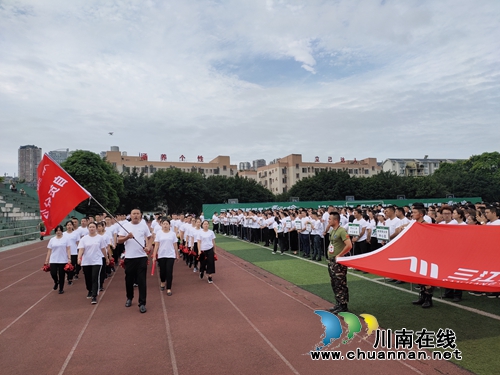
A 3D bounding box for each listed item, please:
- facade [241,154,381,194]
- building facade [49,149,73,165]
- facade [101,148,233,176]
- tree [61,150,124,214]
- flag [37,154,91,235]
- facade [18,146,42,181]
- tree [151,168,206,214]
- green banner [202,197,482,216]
[{"bbox_3d":[28.850,-0.529,142.158,49.000,22.300,21.000,0,-4,-23],"label":"facade"},{"bbox_3d":[-228.139,-3.760,401.521,29.000,79.988,20.000,0,-4,-27],"label":"building facade"},{"bbox_3d":[-30.126,0.060,126.706,45.664,22.600,20.000,0,-4,-23],"label":"facade"},{"bbox_3d":[-26.901,0.095,56.760,10.024,12.737,10.024,-1,-4,-17],"label":"tree"},{"bbox_3d":[-3.079,0.124,5.500,0.850,1.300,0.350,-1,-4,-14],"label":"flag"},{"bbox_3d":[-261.025,-5.286,398.459,27.000,84.614,24.000,0,-4,-27],"label":"facade"},{"bbox_3d":[-15.707,1.544,72.690,11.772,11.350,10.500,-1,-4,-17],"label":"tree"},{"bbox_3d":[24.463,4.394,72.547,69.645,3.200,0.300,-1,-4,-17],"label":"green banner"}]

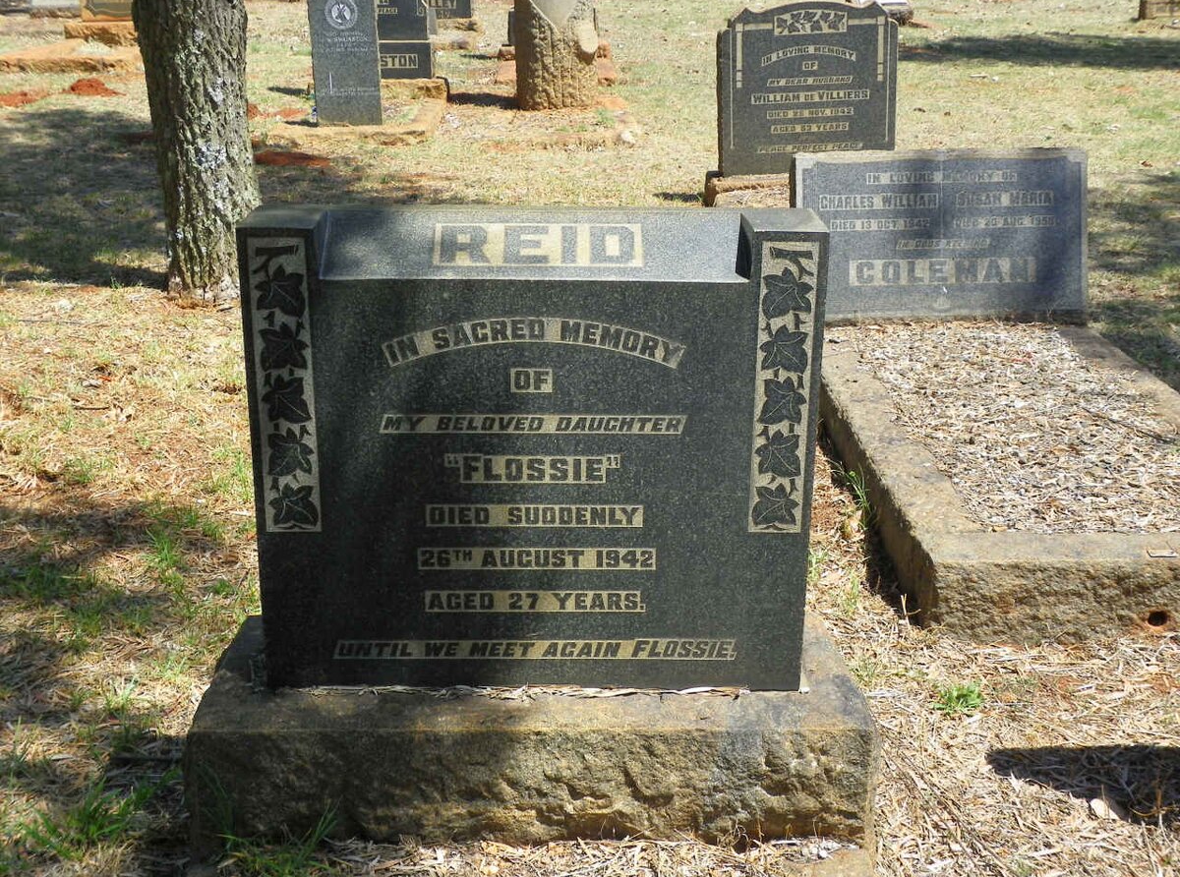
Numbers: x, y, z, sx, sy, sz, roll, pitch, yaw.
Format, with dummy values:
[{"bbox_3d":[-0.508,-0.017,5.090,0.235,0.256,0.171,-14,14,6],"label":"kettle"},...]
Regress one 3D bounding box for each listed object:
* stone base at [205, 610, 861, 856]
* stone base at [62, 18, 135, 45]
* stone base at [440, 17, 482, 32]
[{"bbox_3d":[-0.095,0.496,2.706,1.090,0.225,0.430,0,19,-1],"label":"stone base"},{"bbox_3d":[-4.267,-3.787,14.571,1.120,0.180,0.410,2,19,4],"label":"stone base"},{"bbox_3d":[-1.716,-4.512,17.016,1.080,0.145,0.400,1,19,0],"label":"stone base"}]

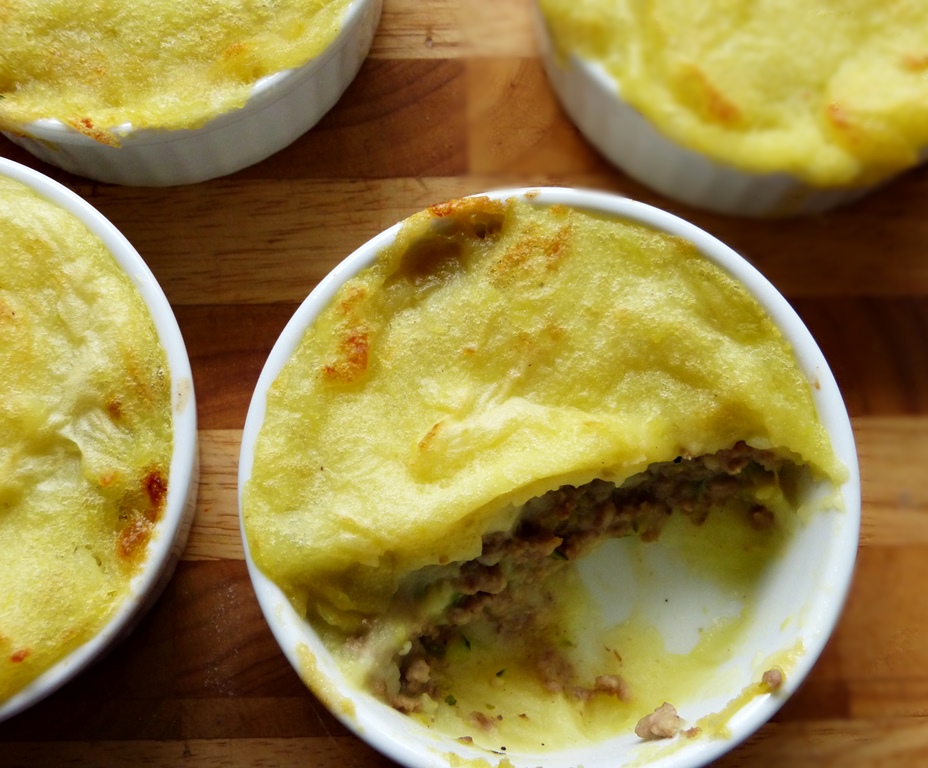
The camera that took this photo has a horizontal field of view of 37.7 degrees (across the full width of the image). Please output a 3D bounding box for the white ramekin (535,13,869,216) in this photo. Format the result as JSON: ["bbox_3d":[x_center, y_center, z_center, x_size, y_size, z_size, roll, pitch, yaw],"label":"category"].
[{"bbox_3d":[0.066,-0.090,0.288,0.111,0.035,0.111,0,76,-1],"label":"white ramekin"}]

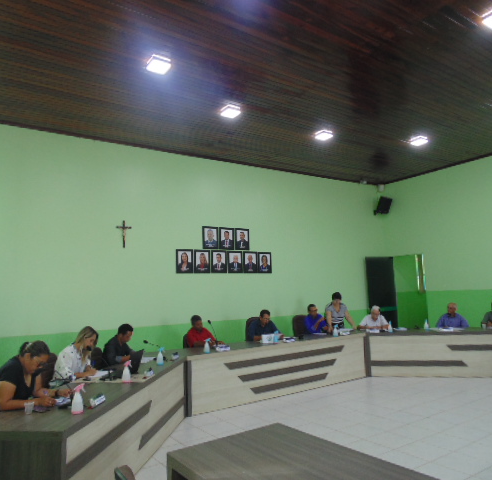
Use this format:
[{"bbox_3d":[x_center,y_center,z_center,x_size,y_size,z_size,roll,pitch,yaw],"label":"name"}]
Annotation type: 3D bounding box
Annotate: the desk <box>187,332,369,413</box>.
[{"bbox_3d":[0.480,2.024,6.549,3.600,0.750,0.720,3,-9,-33],"label":"desk"}]

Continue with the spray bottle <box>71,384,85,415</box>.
[{"bbox_3d":[-1.204,1.137,2.913,0.095,0.195,0.080,-3,-7,8],"label":"spray bottle"}]

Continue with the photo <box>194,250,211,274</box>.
[{"bbox_3d":[-0.897,0.457,8.473,0.370,0.475,0.025,3,-9,-33],"label":"photo"}]

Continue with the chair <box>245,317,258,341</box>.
[{"bbox_3d":[0.288,1.964,7.328,0.600,1.100,0.620,3,-9,-33],"label":"chair"}]

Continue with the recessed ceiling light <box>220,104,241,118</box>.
[{"bbox_3d":[-0.230,-1.929,6.162,0.225,0.050,0.225,3,-9,-33],"label":"recessed ceiling light"}]

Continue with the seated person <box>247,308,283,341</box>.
[{"bbox_3d":[0.298,1.911,7.295,0.660,1.270,0.800,3,-9,-33],"label":"seated person"}]

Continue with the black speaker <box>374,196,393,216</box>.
[{"bbox_3d":[3.711,-0.930,10.896,0.255,0.385,0.225,1,12,-21],"label":"black speaker"}]

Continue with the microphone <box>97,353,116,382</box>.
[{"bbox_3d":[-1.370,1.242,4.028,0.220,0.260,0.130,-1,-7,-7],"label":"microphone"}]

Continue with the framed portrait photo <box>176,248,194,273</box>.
[{"bbox_3d":[-1.229,0.440,8.257,0.370,0.475,0.025,3,-9,-33],"label":"framed portrait photo"}]

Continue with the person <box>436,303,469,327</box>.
[{"bbox_3d":[3.786,1.758,7.455,0.560,1.180,0.700,-3,-7,10],"label":"person"}]

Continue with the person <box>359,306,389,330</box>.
[{"bbox_3d":[2.604,1.892,8.025,0.540,1.180,0.760,-3,-7,9],"label":"person"}]

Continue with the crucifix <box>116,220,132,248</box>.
[{"bbox_3d":[-2.262,-0.102,7.566,0.270,0.500,0.060,3,-8,-33],"label":"crucifix"}]

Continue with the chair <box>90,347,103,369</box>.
[{"bbox_3d":[-1.618,1.783,5.177,0.580,0.920,0.570,-3,-7,7],"label":"chair"}]

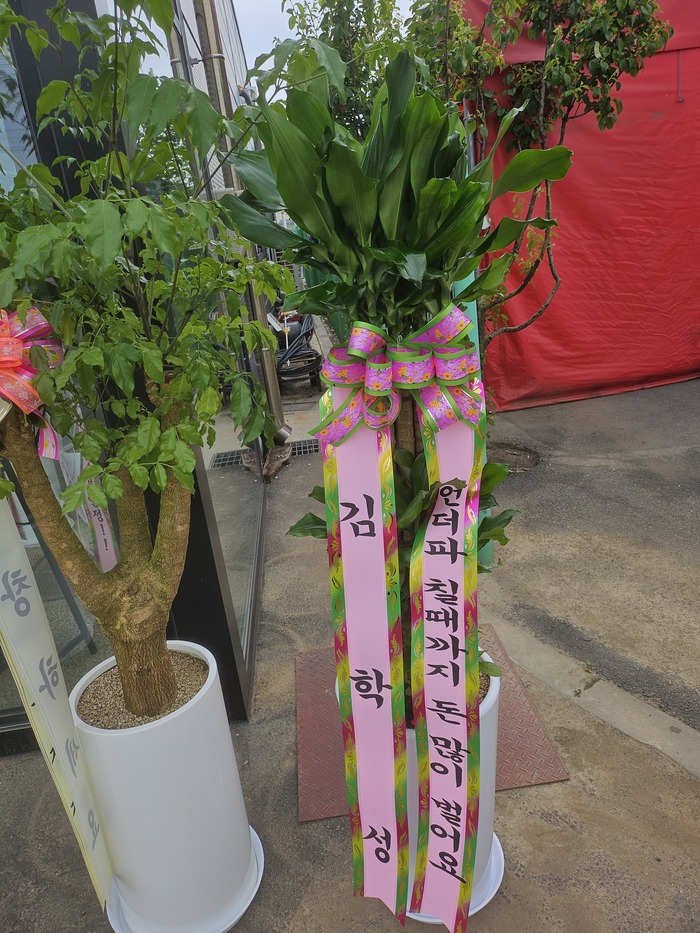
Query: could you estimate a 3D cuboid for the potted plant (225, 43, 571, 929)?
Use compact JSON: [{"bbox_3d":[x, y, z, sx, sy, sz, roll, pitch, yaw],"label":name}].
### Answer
[{"bbox_3d":[0.149,0.184,1.291,0.560,1.720,0.520,-7,20,0],"label":"potted plant"}]

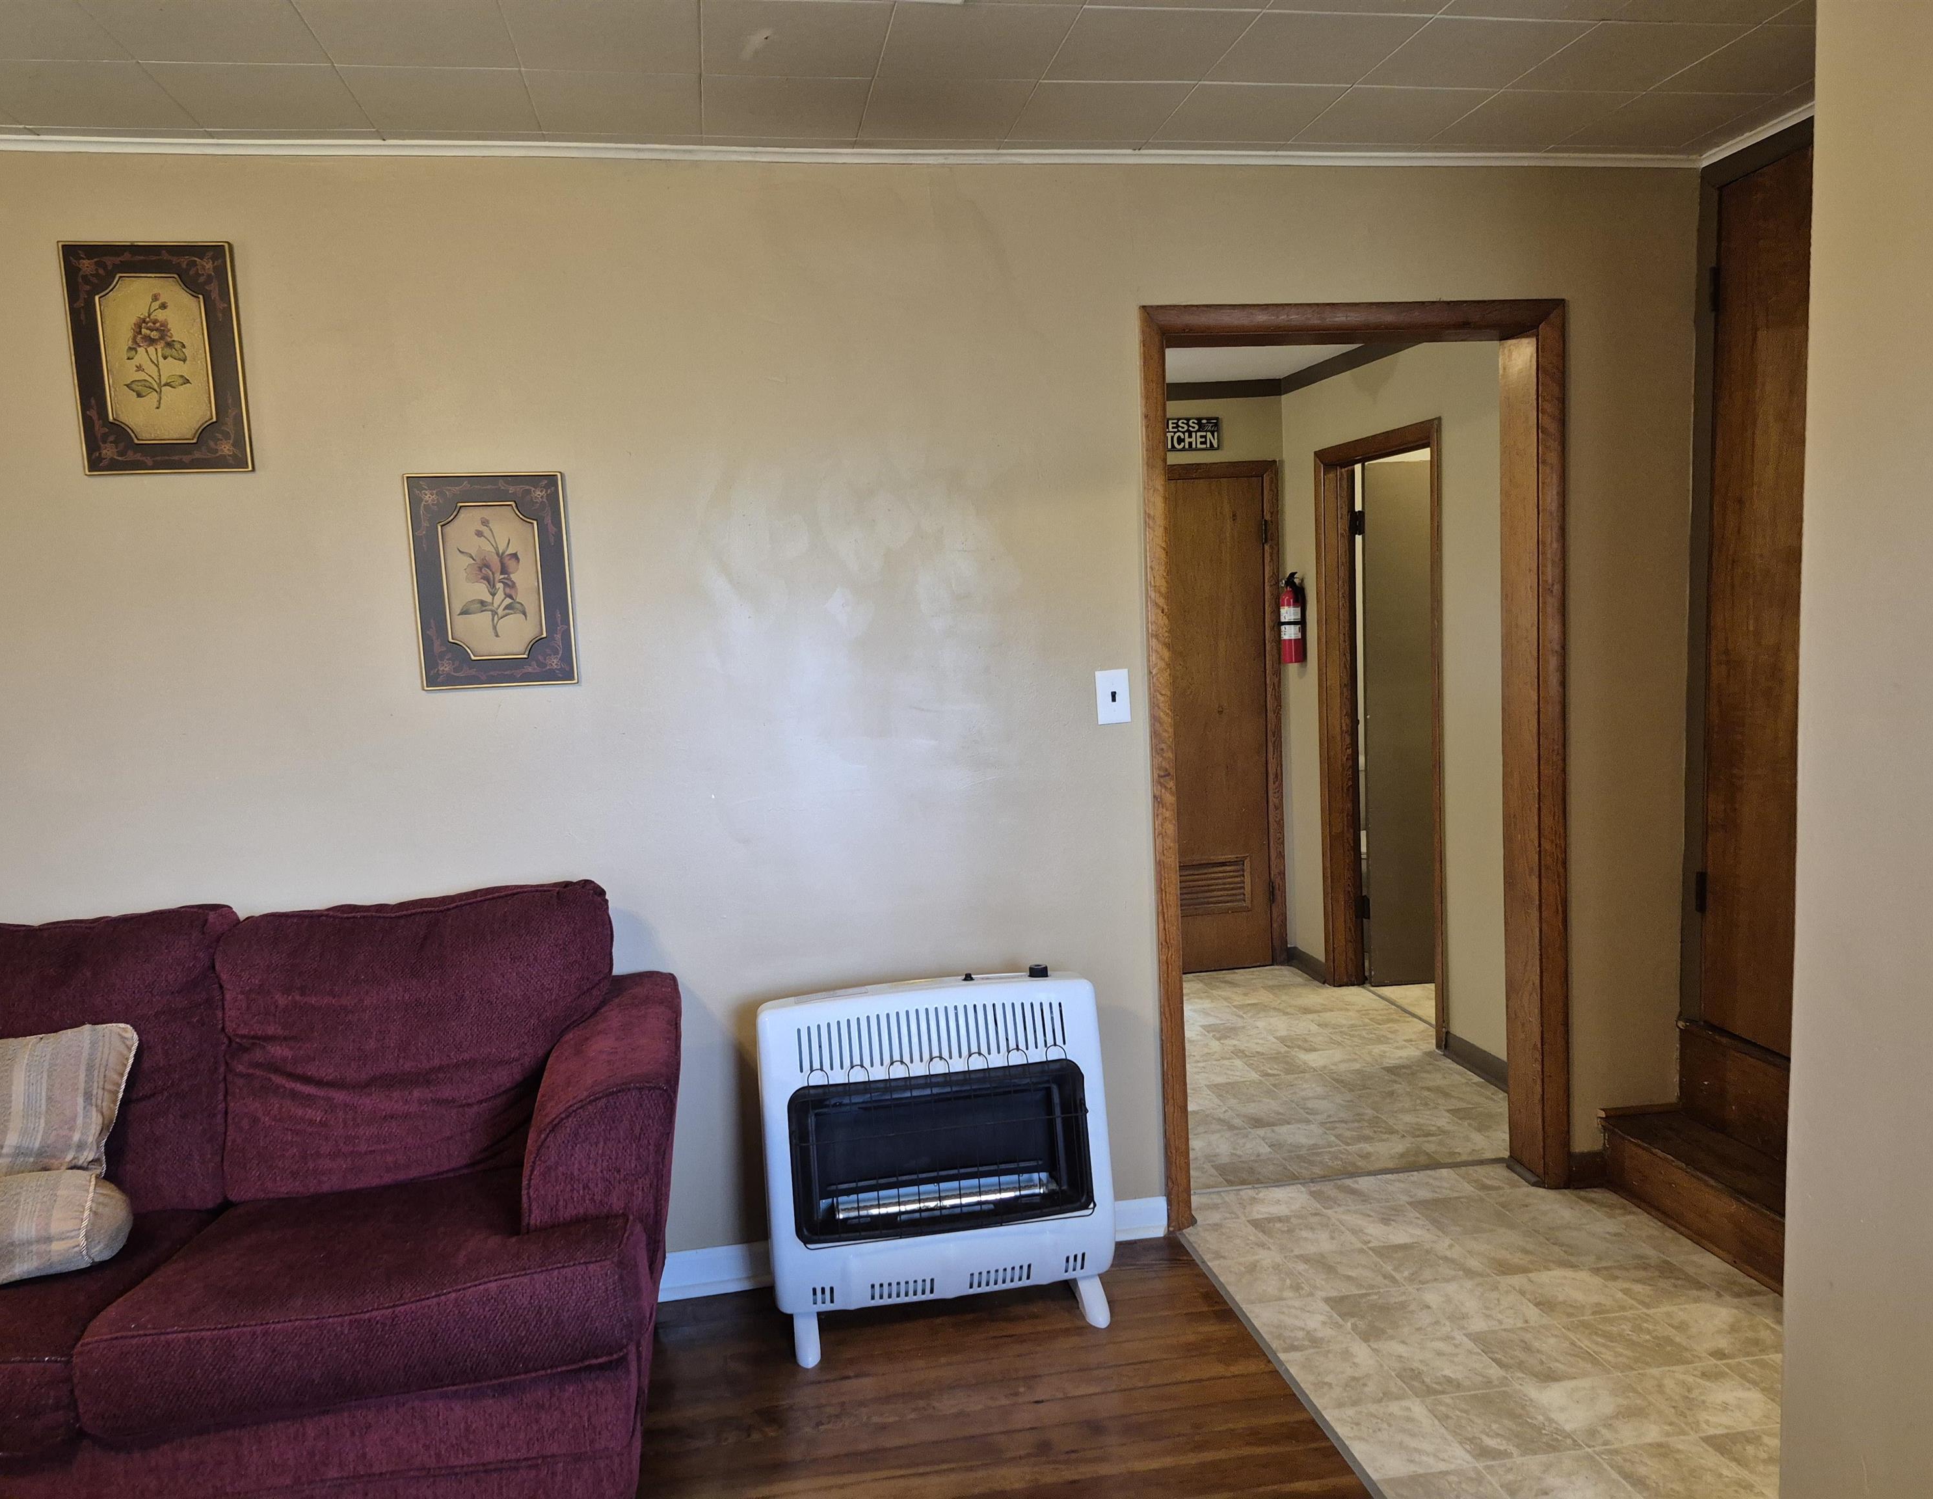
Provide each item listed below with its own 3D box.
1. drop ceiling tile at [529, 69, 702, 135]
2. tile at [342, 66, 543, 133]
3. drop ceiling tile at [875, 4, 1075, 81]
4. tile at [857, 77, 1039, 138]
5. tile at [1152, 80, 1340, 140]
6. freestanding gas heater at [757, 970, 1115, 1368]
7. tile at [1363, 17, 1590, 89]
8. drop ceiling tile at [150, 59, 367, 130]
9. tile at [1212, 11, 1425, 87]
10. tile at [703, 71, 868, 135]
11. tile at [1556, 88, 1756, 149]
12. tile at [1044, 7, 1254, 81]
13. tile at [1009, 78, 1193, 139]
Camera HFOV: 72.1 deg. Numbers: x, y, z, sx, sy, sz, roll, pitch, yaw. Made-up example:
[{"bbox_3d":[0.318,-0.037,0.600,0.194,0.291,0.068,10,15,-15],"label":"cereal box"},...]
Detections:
[{"bbox_3d":[-0.640,-1.193,2.444,0.305,0.015,0.305,-4,6,-9],"label":"drop ceiling tile"},{"bbox_3d":[-0.928,-1.164,2.375,0.305,0.016,0.305,-4,6,-10],"label":"tile"},{"bbox_3d":[0.011,-1.200,2.243,0.305,0.015,0.305,-4,6,-9],"label":"drop ceiling tile"},{"bbox_3d":[-0.044,-1.224,2.535,0.305,0.016,0.305,-4,6,-10],"label":"tile"},{"bbox_3d":[0.561,-1.268,2.641,0.305,0.015,0.305,-4,6,-9],"label":"tile"},{"bbox_3d":[-0.060,0.841,2.784,0.700,0.714,0.270,-4,6,-10],"label":"freestanding gas heater"},{"bbox_3d":[0.907,-1.254,2.384,0.305,0.018,0.305,-4,6,-10],"label":"tile"},{"bbox_3d":[-1.241,-1.155,2.346,0.305,0.015,0.305,-4,6,-9],"label":"drop ceiling tile"},{"bbox_3d":[0.608,-1.234,2.333,0.305,0.018,0.305,-4,6,-10],"label":"tile"},{"bbox_3d":[-0.340,-1.204,2.481,0.305,0.016,0.305,-4,6,-10],"label":"tile"},{"bbox_3d":[1.461,-1.325,2.788,0.305,0.015,0.305,-4,6,-9],"label":"tile"},{"bbox_3d":[0.311,-1.219,2.292,0.305,0.015,0.305,-4,6,-9],"label":"tile"},{"bbox_3d":[0.261,-1.249,2.591,0.305,0.015,0.305,-4,6,-9],"label":"tile"}]

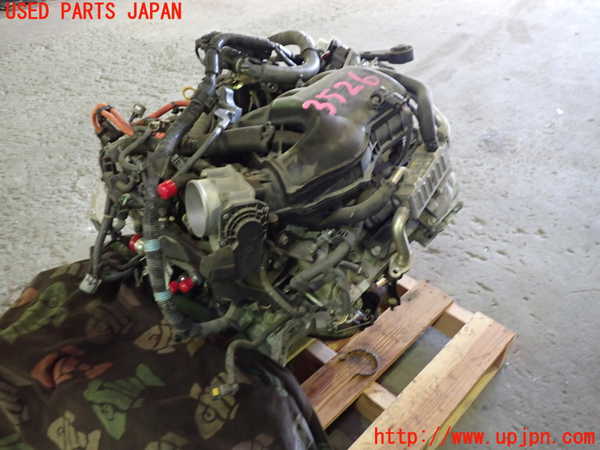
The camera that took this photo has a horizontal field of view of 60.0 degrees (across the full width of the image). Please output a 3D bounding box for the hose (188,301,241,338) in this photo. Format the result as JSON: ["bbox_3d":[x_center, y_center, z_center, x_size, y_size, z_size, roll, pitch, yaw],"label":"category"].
[{"bbox_3d":[-0.144,0.162,0.886,0.085,0.042,0.042,-34,47,-31],"label":"hose"}]

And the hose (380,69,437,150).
[{"bbox_3d":[0.213,-0.230,1.039,0.050,0.140,0.140,-34,47,-31],"label":"hose"}]

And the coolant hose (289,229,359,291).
[{"bbox_3d":[0.044,0.058,0.908,0.150,0.050,0.040,-34,47,-31],"label":"coolant hose"}]

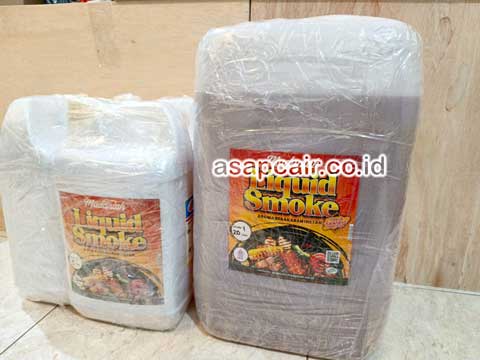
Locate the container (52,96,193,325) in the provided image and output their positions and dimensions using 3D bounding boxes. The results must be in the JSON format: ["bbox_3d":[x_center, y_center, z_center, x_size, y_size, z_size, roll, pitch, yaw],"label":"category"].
[{"bbox_3d":[-0.149,0.042,0.496,0.183,0.332,0.145,3,15,11],"label":"container"}]

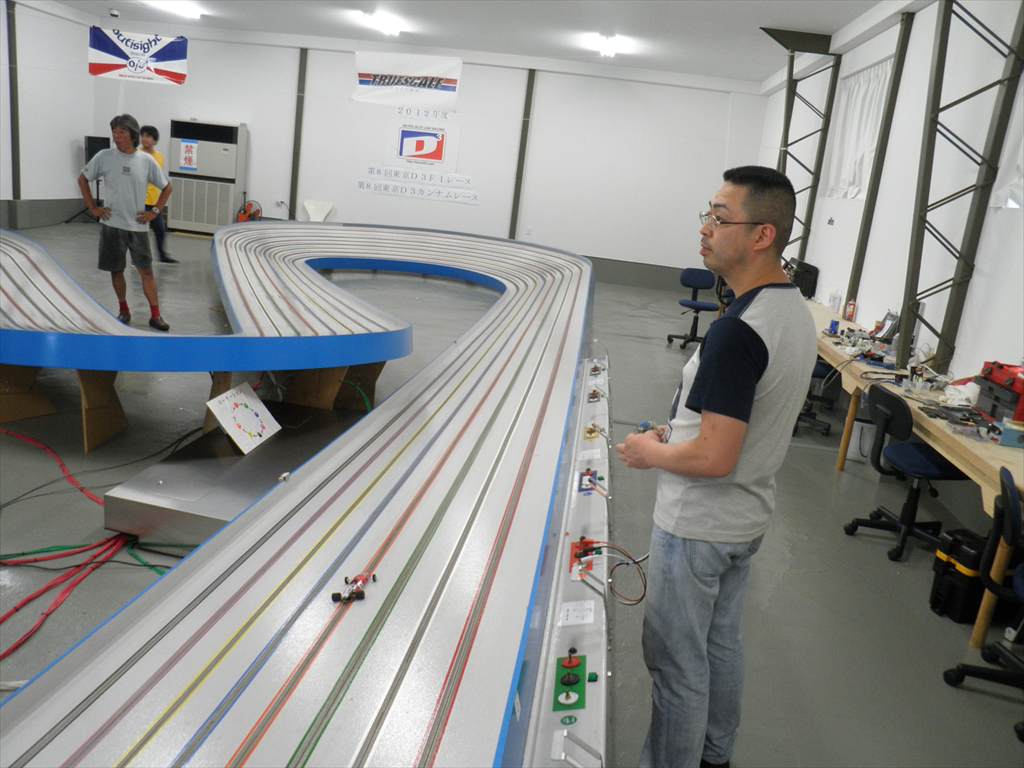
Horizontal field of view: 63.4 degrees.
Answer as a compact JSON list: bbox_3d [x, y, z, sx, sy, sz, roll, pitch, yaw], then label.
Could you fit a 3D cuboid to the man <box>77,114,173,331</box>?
[{"bbox_3d":[-3.184,-1.352,6.918,0.700,1.720,0.400,1,15,-23],"label":"man"}]

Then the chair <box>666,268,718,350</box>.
[{"bbox_3d":[2.047,-0.821,9.077,0.570,0.840,0.570,5,14,-8],"label":"chair"}]

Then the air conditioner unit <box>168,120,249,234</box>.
[{"bbox_3d":[-5.251,-3.530,14.337,1.180,1.865,0.420,8,14,5],"label":"air conditioner unit"}]

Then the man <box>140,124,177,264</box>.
[{"bbox_3d":[-4.556,-2.400,10.515,0.490,1.690,0.400,-3,17,-35],"label":"man"}]

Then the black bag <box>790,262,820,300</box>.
[{"bbox_3d":[3.115,-1.127,8.979,0.320,0.320,0.300,12,15,20],"label":"black bag"}]

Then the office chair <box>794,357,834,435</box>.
[{"bbox_3d":[2.278,-0.049,6.128,0.570,0.830,0.570,8,14,5],"label":"office chair"}]

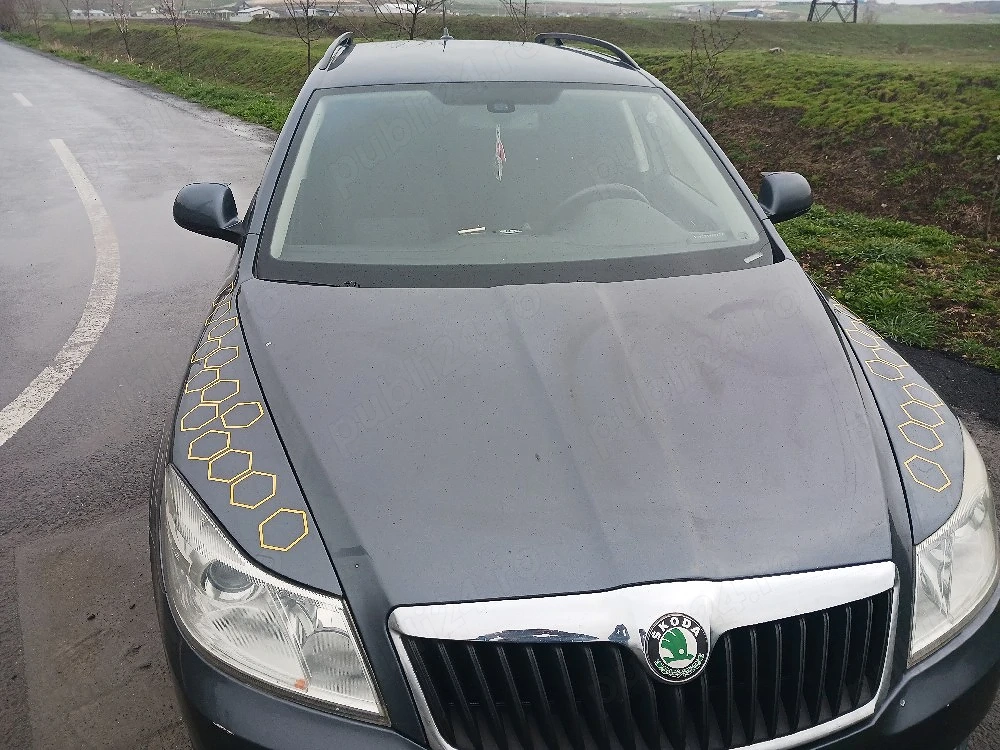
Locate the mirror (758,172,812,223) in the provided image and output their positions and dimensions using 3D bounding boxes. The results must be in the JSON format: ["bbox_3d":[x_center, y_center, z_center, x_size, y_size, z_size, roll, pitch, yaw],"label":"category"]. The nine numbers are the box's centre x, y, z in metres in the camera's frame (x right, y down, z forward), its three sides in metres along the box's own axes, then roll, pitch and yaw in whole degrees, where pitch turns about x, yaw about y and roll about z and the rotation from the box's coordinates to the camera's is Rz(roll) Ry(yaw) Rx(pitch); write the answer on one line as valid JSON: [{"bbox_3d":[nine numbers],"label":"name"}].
[{"bbox_3d":[0.924,-0.562,2.549,0.215,0.170,0.140,-3,25,-8],"label":"mirror"}]

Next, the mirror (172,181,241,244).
[{"bbox_3d":[-0.856,-0.473,2.295,0.215,0.170,0.140,-3,25,-8],"label":"mirror"}]

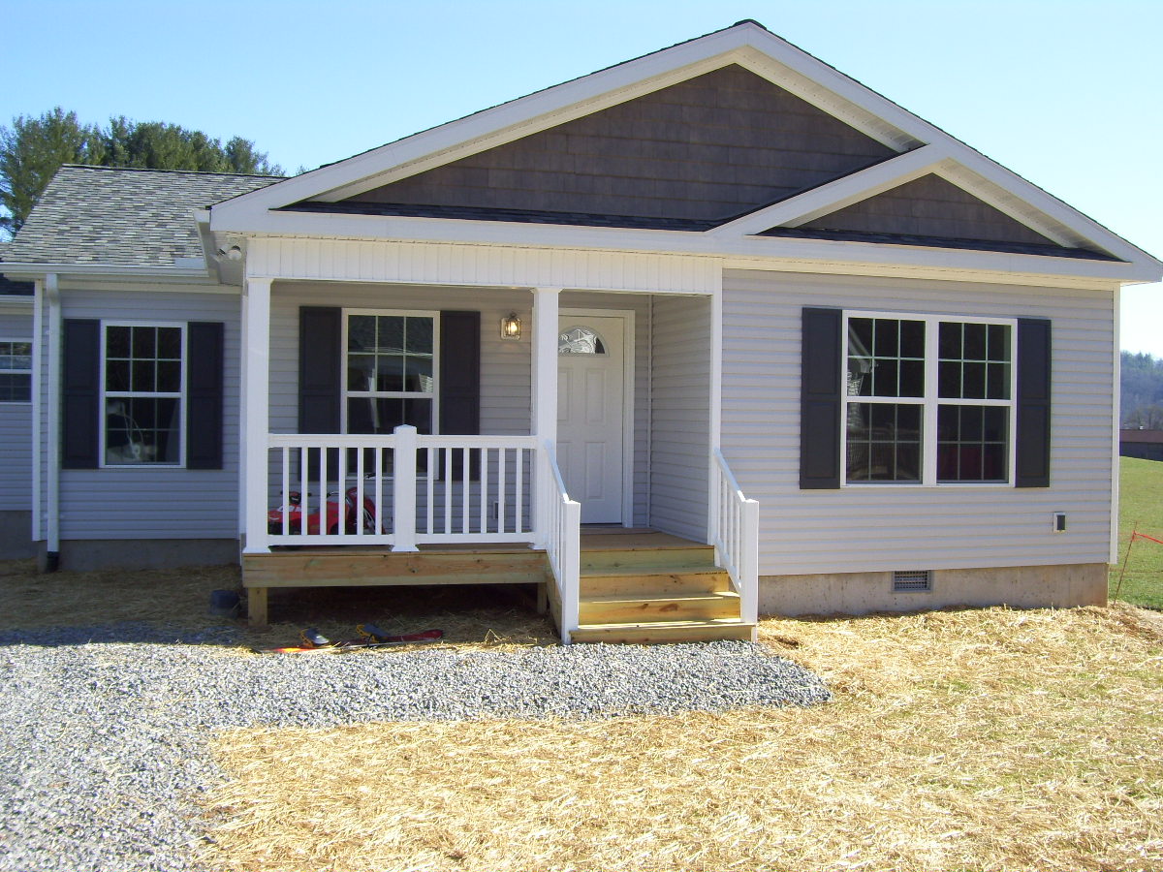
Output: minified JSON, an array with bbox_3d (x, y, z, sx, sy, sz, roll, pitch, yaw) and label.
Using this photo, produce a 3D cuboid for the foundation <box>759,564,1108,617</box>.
[{"bbox_3d":[3.075,1.410,10.952,3.851,0.410,0.240,0,1,-15],"label":"foundation"}]

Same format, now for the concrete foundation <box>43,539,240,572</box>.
[{"bbox_3d":[-4.633,1.248,12.809,2.013,0.345,0.240,0,1,-15],"label":"concrete foundation"}]

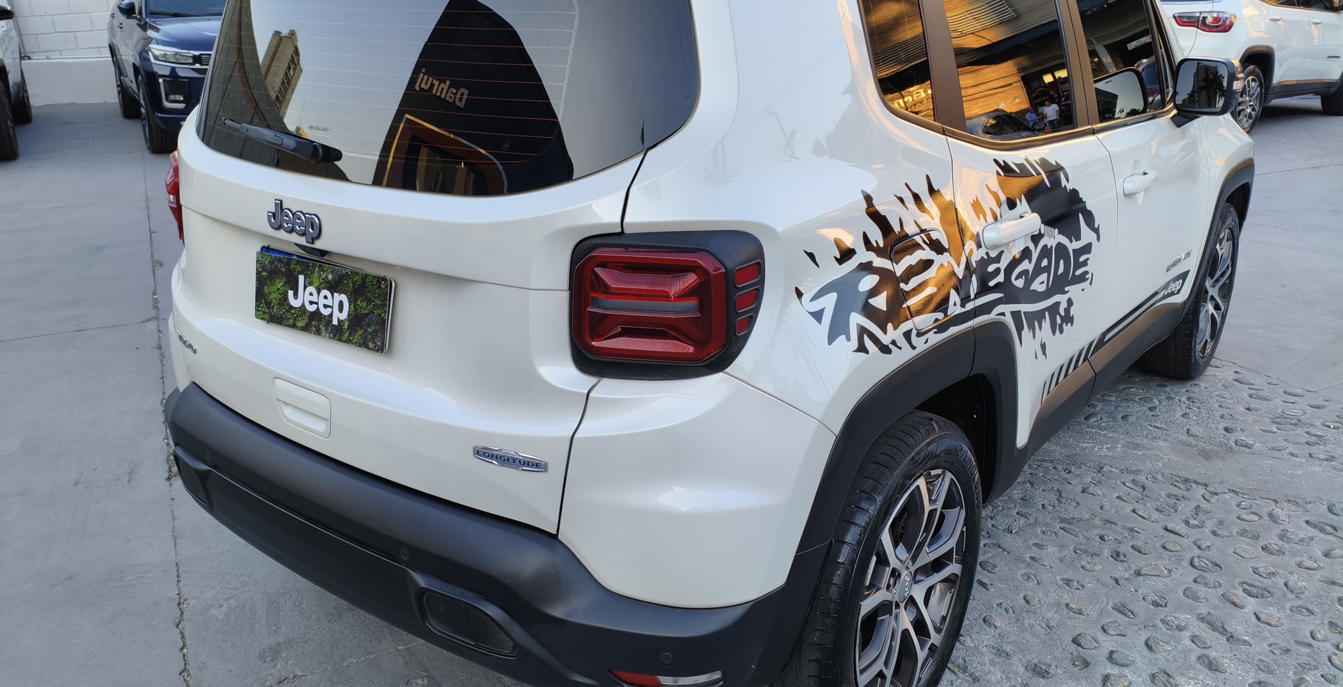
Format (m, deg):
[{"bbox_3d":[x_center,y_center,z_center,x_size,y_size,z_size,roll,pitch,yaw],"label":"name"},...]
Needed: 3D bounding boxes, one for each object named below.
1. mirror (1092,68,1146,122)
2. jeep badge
[{"bbox_3d":[1.371,-0.776,3.108,0.170,0.160,0.110,14,24,40],"label":"mirror"},{"bbox_3d":[-0.664,-0.214,1.773,0.160,0.070,0.015,13,12,37],"label":"jeep badge"}]

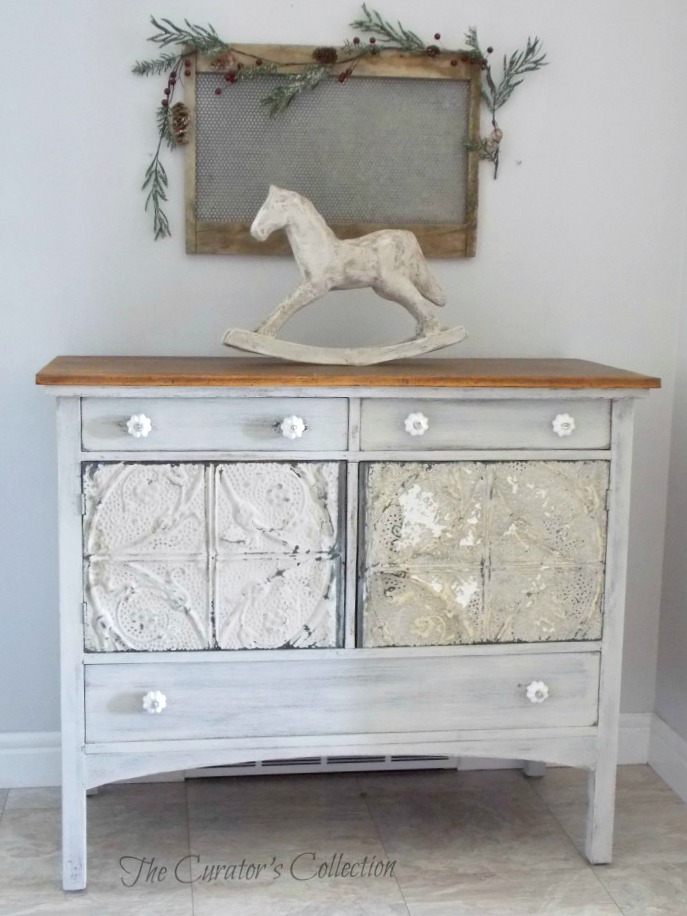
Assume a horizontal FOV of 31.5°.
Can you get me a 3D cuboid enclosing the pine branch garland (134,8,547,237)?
[{"bbox_3d":[0.001,-0.690,2.533,0.859,0.473,0.080,0,8,-8],"label":"pine branch garland"}]

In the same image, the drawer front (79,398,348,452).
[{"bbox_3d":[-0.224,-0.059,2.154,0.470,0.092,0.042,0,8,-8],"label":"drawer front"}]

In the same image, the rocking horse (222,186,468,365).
[{"bbox_3d":[0.010,-0.363,2.444,0.488,0.347,0.105,-1,8,-12],"label":"rocking horse"}]

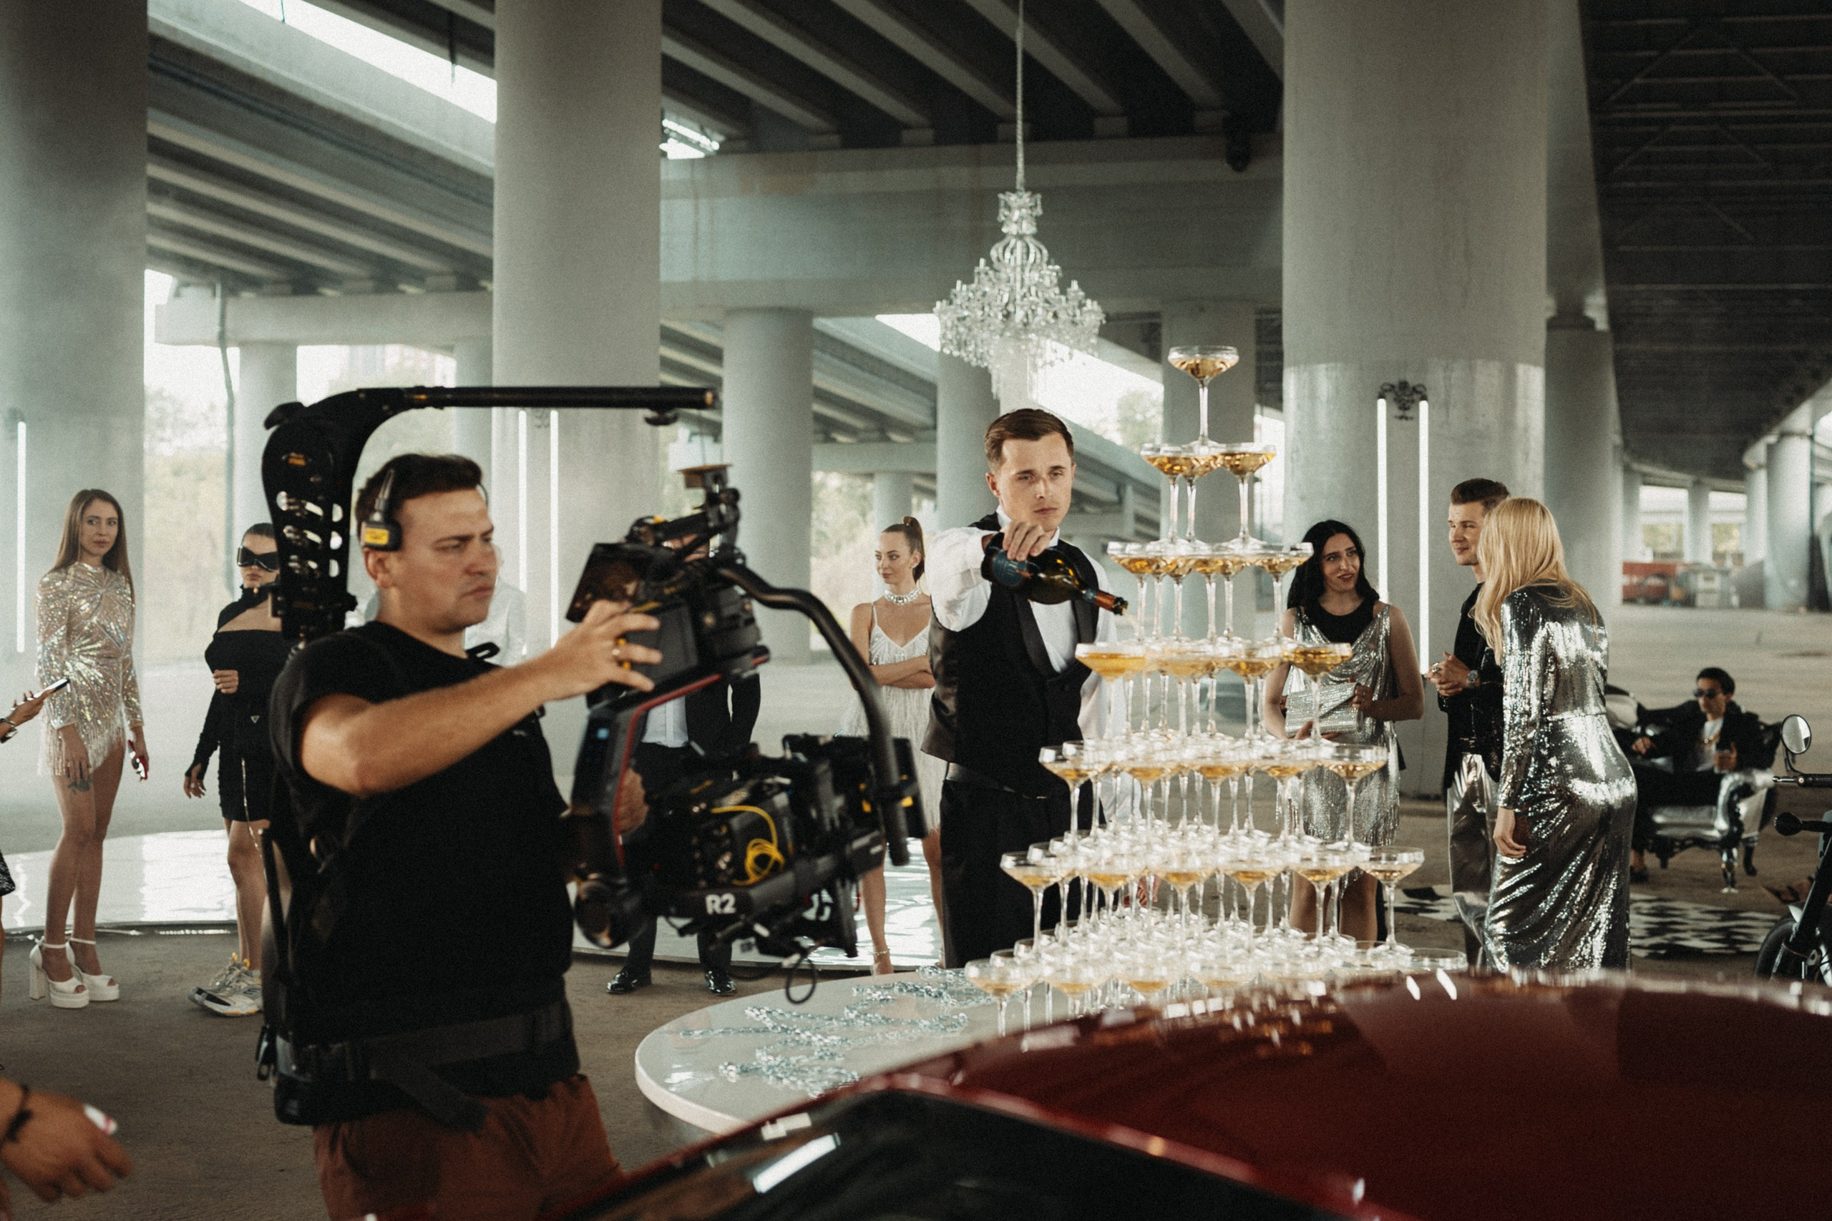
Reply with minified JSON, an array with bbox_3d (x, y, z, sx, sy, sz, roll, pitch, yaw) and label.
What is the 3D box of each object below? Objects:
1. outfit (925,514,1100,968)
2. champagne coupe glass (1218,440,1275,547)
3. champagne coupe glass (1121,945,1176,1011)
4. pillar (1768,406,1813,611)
[{"bbox_3d":[0.188,0.575,3.950,0.430,1.520,0.300,0,1,-27],"label":"outfit"},{"bbox_3d":[0.500,-0.177,3.096,0.105,0.150,0.105,0,0,0],"label":"champagne coupe glass"},{"bbox_3d":[0.338,0.587,2.967,0.107,0.151,0.107,0,1,0],"label":"champagne coupe glass"},{"bbox_3d":[39.476,-4.493,92.000,1.950,9.100,1.950,0,1,0],"label":"pillar"}]

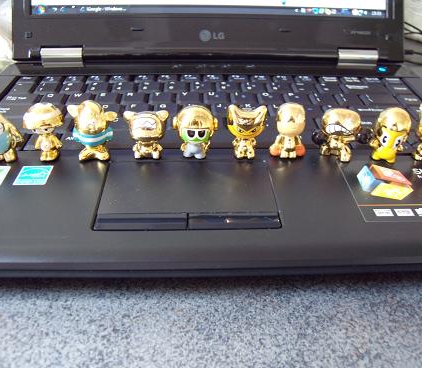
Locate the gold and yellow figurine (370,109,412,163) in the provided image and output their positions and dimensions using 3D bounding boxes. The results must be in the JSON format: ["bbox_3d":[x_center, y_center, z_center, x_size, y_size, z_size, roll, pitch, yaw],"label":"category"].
[{"bbox_3d":[0.097,-0.027,0.214,0.018,0.029,0.018,13,40,16],"label":"gold and yellow figurine"}]

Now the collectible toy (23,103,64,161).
[{"bbox_3d":[-0.090,-0.029,0.217,0.021,0.032,0.018,-7,40,-8],"label":"collectible toy"}]

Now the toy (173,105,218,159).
[{"bbox_3d":[-0.008,-0.030,0.221,0.025,0.029,0.019,-1,40,-2],"label":"toy"}]

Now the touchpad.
[{"bbox_3d":[-0.011,0.005,0.198,0.085,0.003,0.052,-1,38,-2],"label":"touchpad"}]

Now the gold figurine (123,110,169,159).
[{"bbox_3d":[-0.036,-0.028,0.221,0.025,0.026,0.018,-3,40,-5],"label":"gold figurine"}]

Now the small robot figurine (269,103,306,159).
[{"bbox_3d":[0.041,-0.030,0.218,0.020,0.029,0.017,4,38,5],"label":"small robot figurine"}]

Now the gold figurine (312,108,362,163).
[{"bbox_3d":[0.070,-0.027,0.216,0.028,0.028,0.018,13,40,16],"label":"gold figurine"}]

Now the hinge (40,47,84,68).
[{"bbox_3d":[-0.120,-0.103,0.322,0.033,0.013,0.013,0,40,-1],"label":"hinge"}]

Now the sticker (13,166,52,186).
[{"bbox_3d":[-0.092,-0.004,0.207,0.016,0.001,0.016,-1,38,-2],"label":"sticker"}]

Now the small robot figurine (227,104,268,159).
[{"bbox_3d":[0.020,-0.030,0.221,0.022,0.029,0.018,2,40,2],"label":"small robot figurine"}]

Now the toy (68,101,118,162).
[{"bbox_3d":[-0.062,-0.029,0.214,0.025,0.030,0.018,-6,38,-8],"label":"toy"}]

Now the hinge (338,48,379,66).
[{"bbox_3d":[0.124,-0.107,0.334,0.034,0.012,0.012,-1,38,-2],"label":"hinge"}]

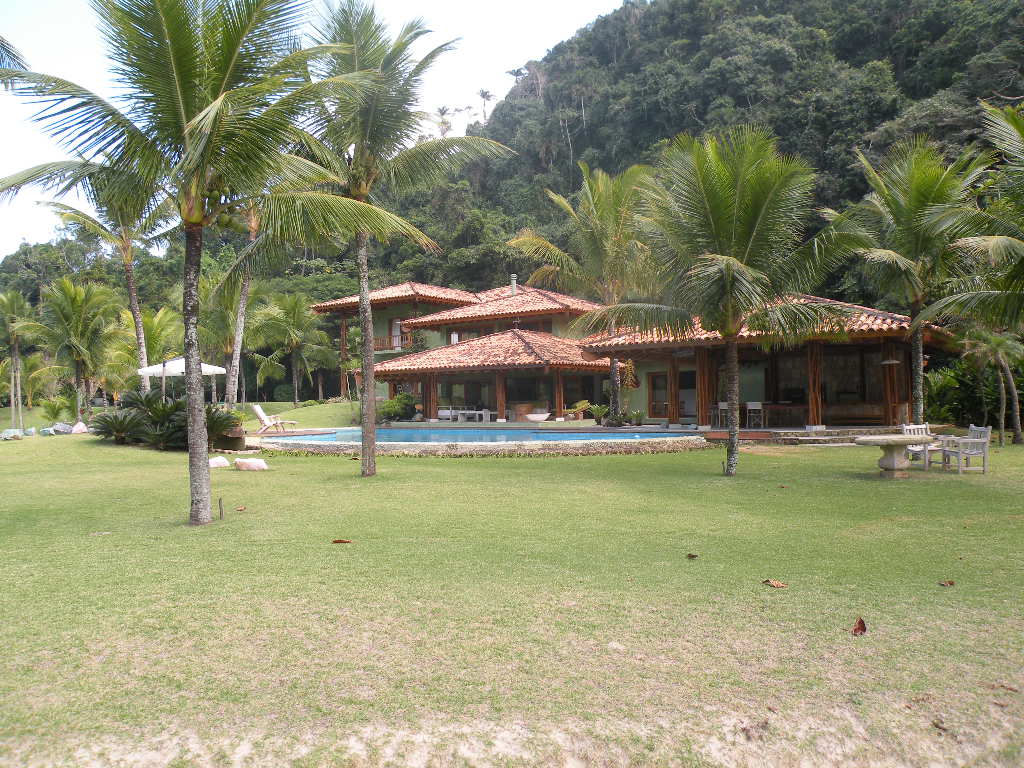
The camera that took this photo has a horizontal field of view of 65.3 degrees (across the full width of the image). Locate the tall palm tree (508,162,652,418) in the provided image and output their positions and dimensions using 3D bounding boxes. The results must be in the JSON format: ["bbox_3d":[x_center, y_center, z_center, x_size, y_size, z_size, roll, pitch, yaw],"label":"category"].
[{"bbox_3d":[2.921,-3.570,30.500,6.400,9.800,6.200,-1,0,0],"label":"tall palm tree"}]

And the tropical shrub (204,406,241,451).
[{"bbox_3d":[-8.940,1.322,24.000,1.500,1.350,1.500,-1,0,0],"label":"tropical shrub"}]

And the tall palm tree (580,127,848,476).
[{"bbox_3d":[3.859,-1.549,15.000,5.200,6.600,4.900,-1,0,0],"label":"tall palm tree"}]

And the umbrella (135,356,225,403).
[{"bbox_3d":[-12.828,0.388,31.000,3.400,2.900,3.400,0,-1,-22],"label":"umbrella"}]

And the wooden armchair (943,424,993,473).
[{"bbox_3d":[8.773,1.263,15.400,0.620,0.900,0.620,-1,-1,-8],"label":"wooden armchair"}]

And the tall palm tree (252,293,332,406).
[{"bbox_3d":[-13.466,-2.117,49.000,5.000,7.000,5.000,-1,-1,-15],"label":"tall palm tree"}]

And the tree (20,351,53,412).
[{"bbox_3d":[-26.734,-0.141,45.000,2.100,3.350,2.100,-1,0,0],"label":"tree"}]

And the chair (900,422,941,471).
[{"bbox_3d":[8.228,1.248,15.950,0.600,0.890,0.600,0,-1,-42],"label":"chair"}]

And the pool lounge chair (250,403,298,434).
[{"bbox_3d":[-8.012,1.183,27.000,1.500,0.950,0.650,-1,0,16],"label":"pool lounge chair"}]

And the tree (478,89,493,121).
[{"bbox_3d":[-7.631,-80.199,230.000,4.600,10.000,4.600,-1,-1,0],"label":"tree"}]

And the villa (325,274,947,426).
[{"bbox_3d":[3.256,-2.220,39.400,33.000,8.100,15.000,-1,-1,40],"label":"villa"}]

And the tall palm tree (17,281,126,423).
[{"bbox_3d":[-22.940,-1.793,41.500,5.200,7.300,5.200,0,-1,-29],"label":"tall palm tree"}]

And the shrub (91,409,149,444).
[{"bbox_3d":[-13.907,1.506,28.300,1.950,1.300,1.950,0,-1,-26],"label":"shrub"}]

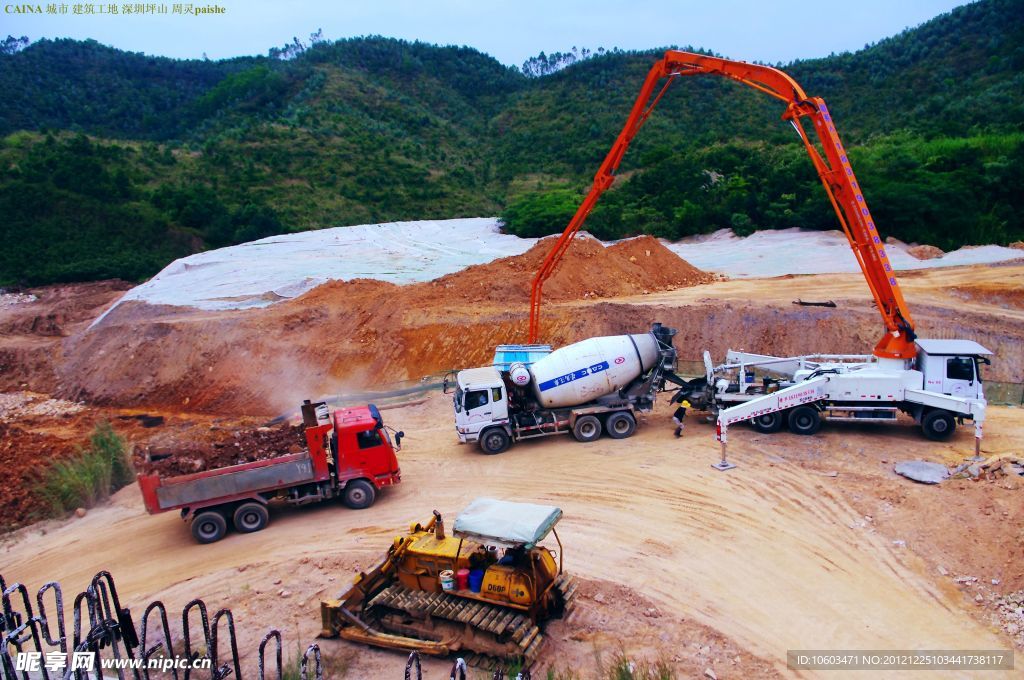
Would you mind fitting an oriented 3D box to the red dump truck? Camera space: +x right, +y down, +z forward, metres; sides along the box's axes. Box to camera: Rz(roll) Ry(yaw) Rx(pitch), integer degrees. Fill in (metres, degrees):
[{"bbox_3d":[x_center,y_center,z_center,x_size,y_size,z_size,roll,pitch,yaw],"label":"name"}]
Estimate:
[{"bbox_3d":[-8.285,4.457,27.023,8.250,3.500,2.500,-10,12,-16],"label":"red dump truck"}]

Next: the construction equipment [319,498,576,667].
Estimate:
[{"bbox_3d":[-1.380,5.050,17.216,5.100,2.780,3.550,3,13,23],"label":"construction equipment"}]

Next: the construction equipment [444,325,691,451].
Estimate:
[{"bbox_3d":[2.364,1.864,31.151,9.500,4.150,2.500,-7,12,-4],"label":"construction equipment"}]

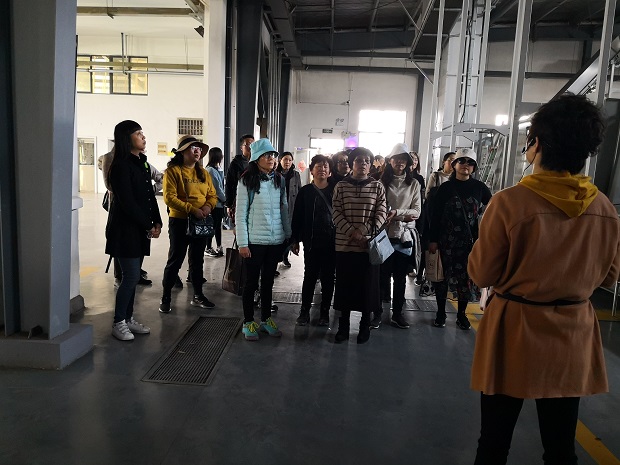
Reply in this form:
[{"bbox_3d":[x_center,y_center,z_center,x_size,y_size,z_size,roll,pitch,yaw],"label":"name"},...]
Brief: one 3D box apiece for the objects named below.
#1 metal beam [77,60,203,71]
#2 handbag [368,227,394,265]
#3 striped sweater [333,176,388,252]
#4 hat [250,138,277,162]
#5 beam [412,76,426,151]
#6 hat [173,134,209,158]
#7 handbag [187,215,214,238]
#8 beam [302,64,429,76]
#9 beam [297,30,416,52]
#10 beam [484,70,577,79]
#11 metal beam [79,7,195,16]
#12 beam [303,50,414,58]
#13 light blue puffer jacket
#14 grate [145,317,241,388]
[{"bbox_3d":[-5.674,-5.549,16.068,4.300,0.170,0.170,2,9,2],"label":"metal beam"},{"bbox_3d":[0.568,0.112,3.850,0.090,0.210,0.220,-6,15,40],"label":"handbag"},{"bbox_3d":[0.416,-0.148,3.980,0.470,0.640,0.300,3,7,4],"label":"striped sweater"},{"bbox_3d":[-0.383,-0.672,3.987,0.250,0.170,0.270,-4,-8,-39],"label":"hat"},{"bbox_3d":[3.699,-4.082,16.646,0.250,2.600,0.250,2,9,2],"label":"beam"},{"bbox_3d":[-1.112,-0.791,4.500,0.330,0.170,0.310,-16,-6,44],"label":"hat"},{"bbox_3d":[-1.003,-0.055,4.450,0.220,0.190,0.110,-4,11,-33],"label":"handbag"},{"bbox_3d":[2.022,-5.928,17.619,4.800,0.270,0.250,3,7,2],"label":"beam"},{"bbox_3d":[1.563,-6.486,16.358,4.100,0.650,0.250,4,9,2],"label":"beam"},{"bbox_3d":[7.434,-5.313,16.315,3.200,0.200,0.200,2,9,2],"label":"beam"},{"bbox_3d":[-5.090,-6.409,14.024,3.500,0.220,0.220,3,7,2],"label":"metal beam"},{"bbox_3d":[1.732,-6.358,17.274,4.200,0.240,0.240,3,7,2],"label":"beam"},{"bbox_3d":[-0.390,-0.180,4.060,0.500,0.610,0.290,-1,8,-22],"label":"light blue puffer jacket"},{"bbox_3d":[-0.844,0.903,3.799,0.425,0.040,1.380,3,7,2],"label":"grate"}]

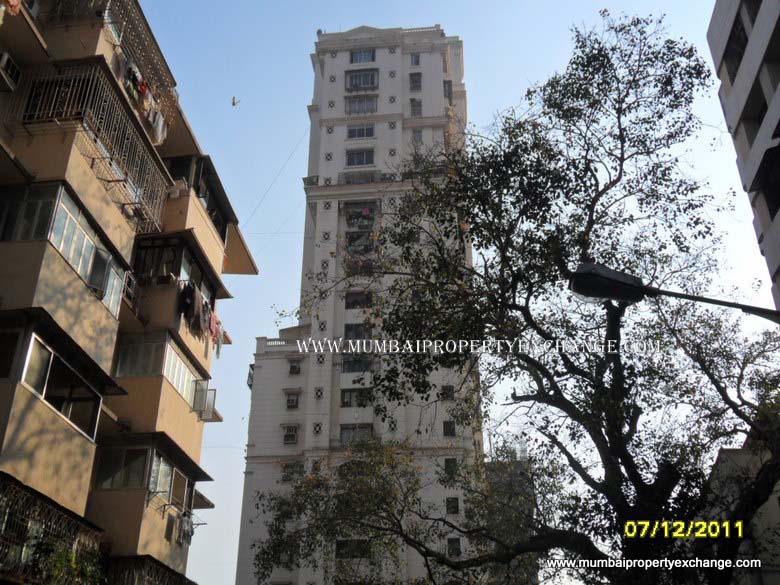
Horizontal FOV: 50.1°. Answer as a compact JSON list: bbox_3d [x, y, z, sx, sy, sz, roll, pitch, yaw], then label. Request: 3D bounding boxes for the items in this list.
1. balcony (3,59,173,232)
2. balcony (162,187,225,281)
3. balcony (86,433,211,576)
[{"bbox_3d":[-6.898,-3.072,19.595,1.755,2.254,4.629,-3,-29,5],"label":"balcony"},{"bbox_3d":[-6.461,-1.625,26.159,1.433,1.554,3.606,-3,-29,5],"label":"balcony"},{"bbox_3d":[-6.342,5.743,22.042,1.755,2.978,4.146,-3,-29,5],"label":"balcony"}]

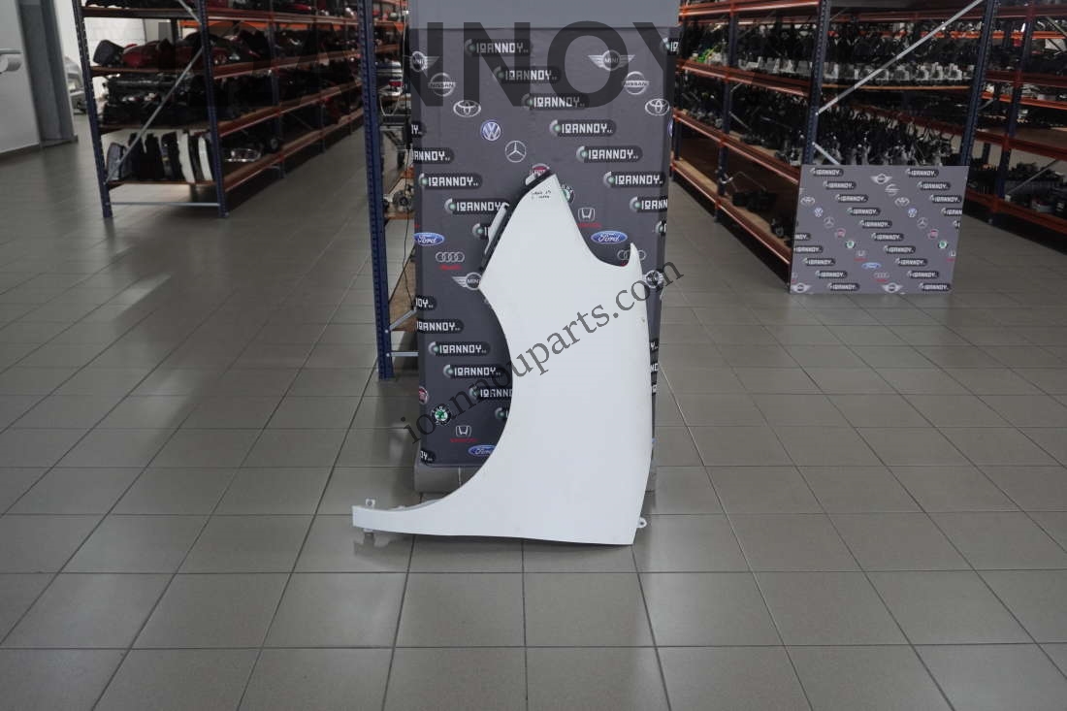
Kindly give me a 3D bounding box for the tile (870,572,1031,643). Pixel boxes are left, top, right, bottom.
[{"bbox_3d":[1.042,0.635,2.245,0.301,0.010,0.301,0,20,-2],"label":"tile"}]

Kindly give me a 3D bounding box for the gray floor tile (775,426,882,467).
[{"bbox_3d":[1.005,0.317,3.061,0.298,0.010,0.298,0,20,-2],"label":"gray floor tile"}]

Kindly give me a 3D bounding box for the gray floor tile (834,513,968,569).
[{"bbox_3d":[1.034,0.530,2.531,0.301,0.010,0.301,0,20,-2],"label":"gray floor tile"}]

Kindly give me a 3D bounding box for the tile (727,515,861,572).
[{"bbox_3d":[0.725,0.525,2.504,0.300,0.010,0.300,0,20,-2],"label":"tile"}]

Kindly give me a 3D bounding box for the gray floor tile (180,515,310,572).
[{"bbox_3d":[-0.781,0.522,2.455,0.300,0.010,0.300,0,20,-2],"label":"gray floor tile"}]

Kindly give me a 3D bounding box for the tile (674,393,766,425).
[{"bbox_3d":[0.701,0.214,3.354,0.300,0.010,0.300,0,20,-2],"label":"tile"}]

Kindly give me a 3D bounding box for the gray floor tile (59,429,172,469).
[{"bbox_3d":[-1.394,0.313,2.996,0.298,0.010,0.298,0,20,-2],"label":"gray floor tile"}]

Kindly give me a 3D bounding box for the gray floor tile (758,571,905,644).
[{"bbox_3d":[0.738,0.634,2.237,0.301,0.010,0.301,0,20,-2],"label":"gray floor tile"}]

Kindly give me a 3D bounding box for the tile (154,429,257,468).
[{"bbox_3d":[-1.108,0.318,3.043,0.301,0.010,0.301,0,20,-2],"label":"tile"}]

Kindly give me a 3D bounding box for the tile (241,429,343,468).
[{"bbox_3d":[-0.797,0.314,3.020,0.300,0.010,0.300,0,20,-2],"label":"tile"}]

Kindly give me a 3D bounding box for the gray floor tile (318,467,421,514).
[{"bbox_3d":[-0.487,0.417,2.739,0.298,0.010,0.298,0,20,-2],"label":"gray floor tile"}]

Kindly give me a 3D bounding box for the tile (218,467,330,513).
[{"bbox_3d":[-0.787,0.417,2.730,0.298,0.010,0.298,0,20,-2],"label":"tile"}]

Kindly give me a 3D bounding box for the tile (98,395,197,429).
[{"bbox_3d":[-1.412,0.211,3.293,0.300,0.010,0.300,0,20,-2],"label":"tile"}]

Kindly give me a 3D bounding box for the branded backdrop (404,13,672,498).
[{"bbox_3d":[0.021,-0.248,2.539,0.720,1.320,0.060,0,20,-2],"label":"branded backdrop"}]

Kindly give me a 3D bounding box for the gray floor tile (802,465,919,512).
[{"bbox_3d":[1.027,0.426,2.816,0.301,0.010,0.301,0,20,-2],"label":"gray floor tile"}]

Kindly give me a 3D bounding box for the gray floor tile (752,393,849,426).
[{"bbox_3d":[1.000,0.212,3.354,0.300,0.010,0.300,0,20,-2],"label":"gray floor tile"}]

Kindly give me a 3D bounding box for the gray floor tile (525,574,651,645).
[{"bbox_3d":[0.129,0.627,2.199,0.300,0.010,0.300,0,20,-2],"label":"gray floor tile"}]

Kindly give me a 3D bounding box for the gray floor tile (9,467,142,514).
[{"bbox_3d":[-1.404,0.421,2.750,0.301,0.010,0.301,0,20,-2],"label":"gray floor tile"}]

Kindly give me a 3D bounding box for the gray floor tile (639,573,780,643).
[{"bbox_3d":[0.428,0.625,2.200,0.298,0.010,0.298,0,20,-2],"label":"gray floor tile"}]

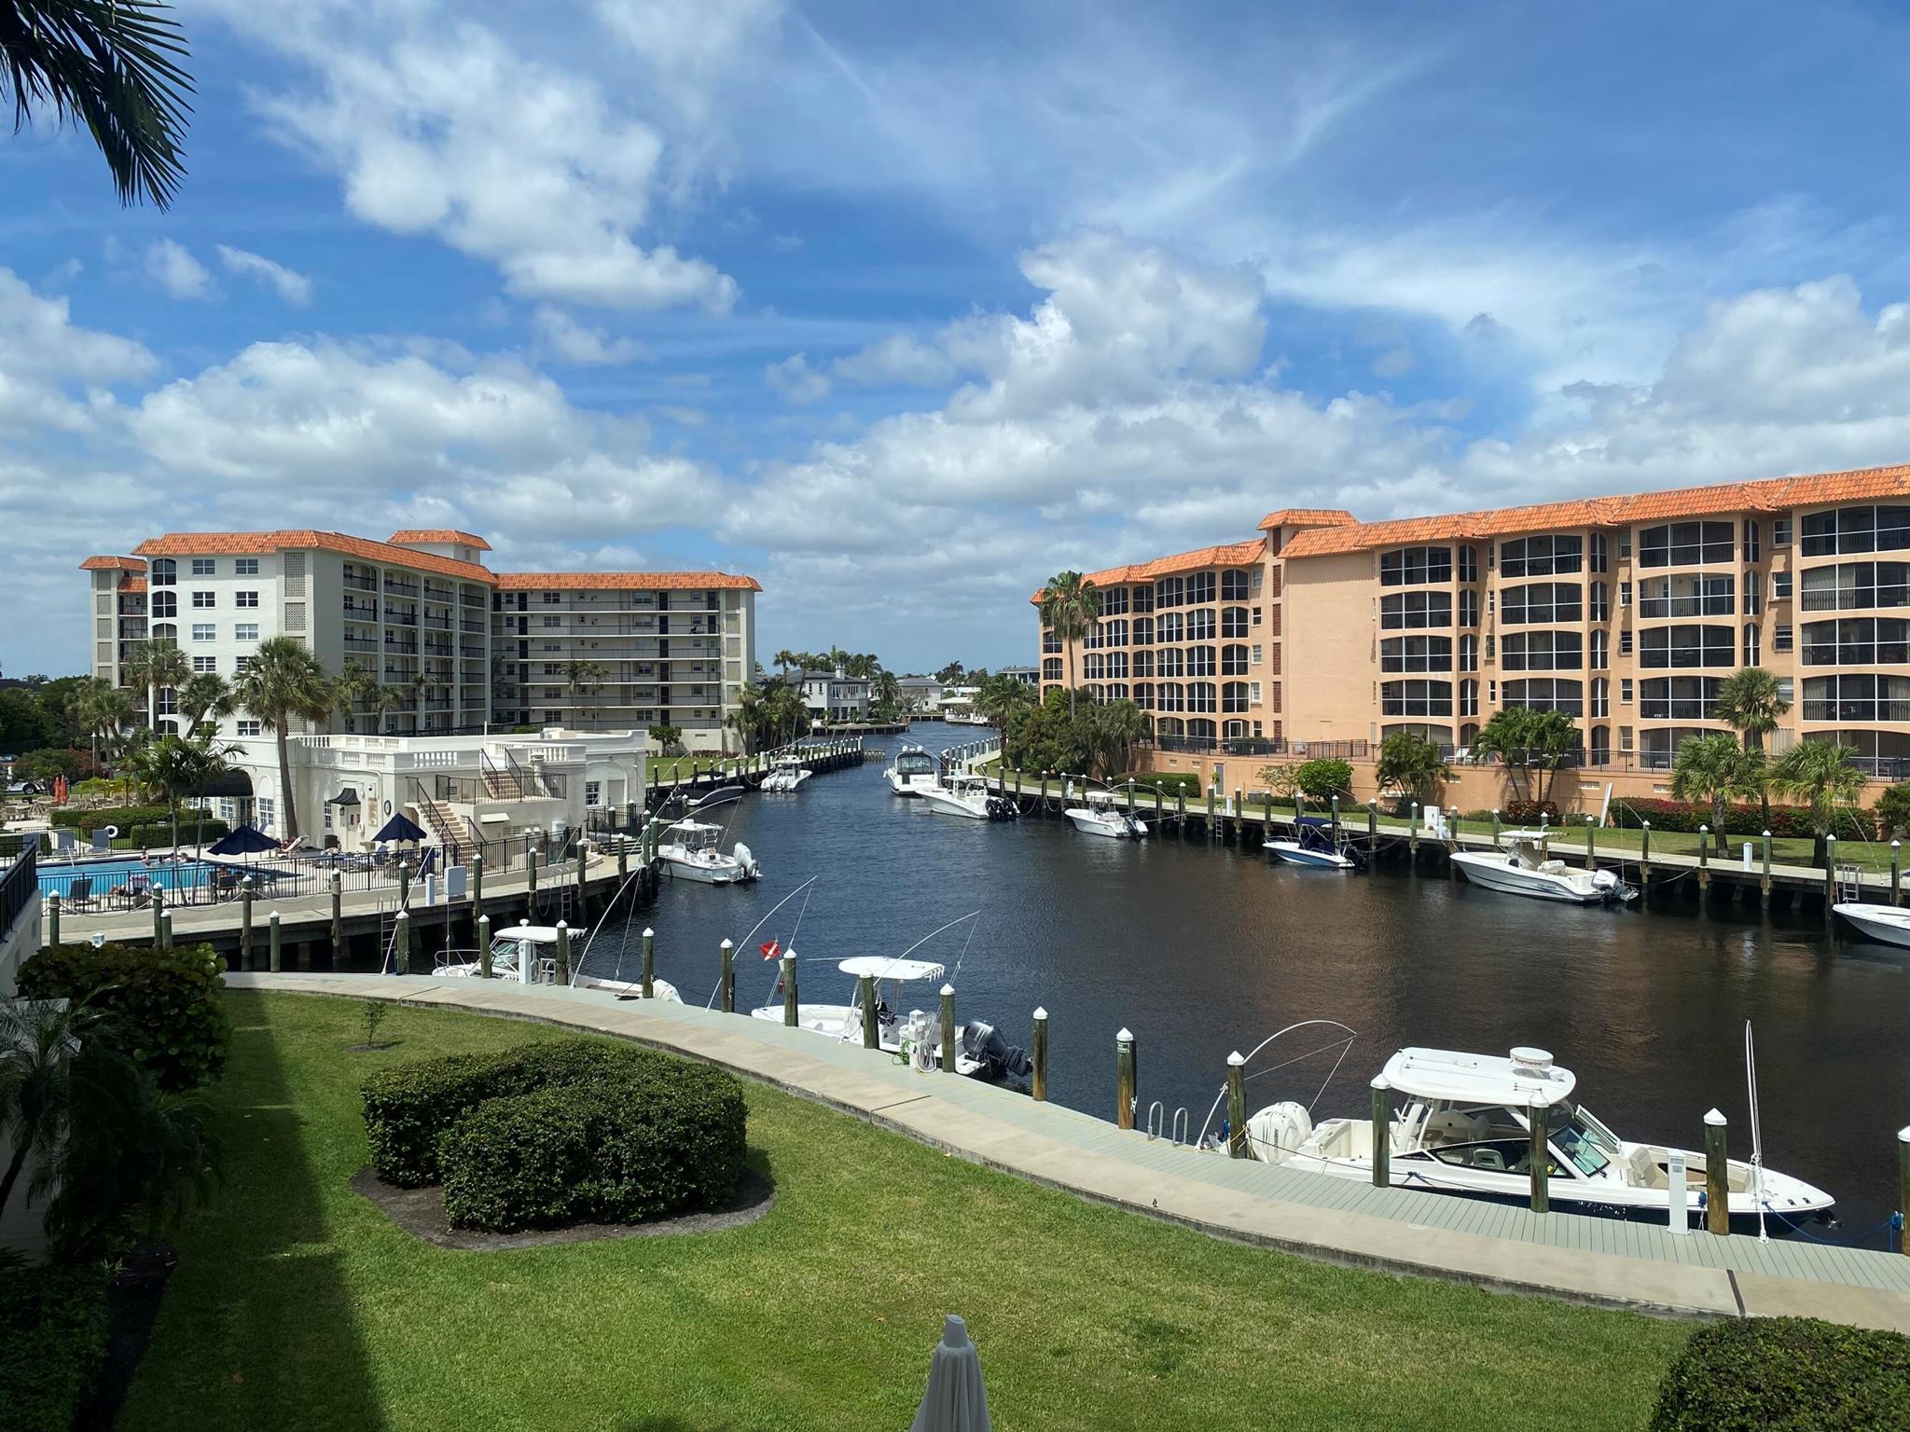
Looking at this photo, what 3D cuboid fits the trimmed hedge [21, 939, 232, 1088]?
[{"bbox_3d":[-16.974,6.071,29.376,3.672,2.142,3.876,-1,1,-29],"label":"trimmed hedge"}]

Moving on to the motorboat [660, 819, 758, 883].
[{"bbox_3d":[-11.650,6.099,65.300,7.500,2.750,2.400,1,1,42],"label":"motorboat"}]

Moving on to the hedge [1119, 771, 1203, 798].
[{"bbox_3d":[14.200,4.699,99.800,1.300,1.500,7.500,-1,1,-33],"label":"hedge"}]

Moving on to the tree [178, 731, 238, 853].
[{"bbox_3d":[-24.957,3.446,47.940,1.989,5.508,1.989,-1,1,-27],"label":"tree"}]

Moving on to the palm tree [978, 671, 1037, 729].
[{"bbox_3d":[5.024,0.252,140.000,5.800,9.000,5.800,0,1,0],"label":"palm tree"}]

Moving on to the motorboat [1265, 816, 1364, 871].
[{"bbox_3d":[17.637,6.320,70.928,2.150,2.250,6.000,-1,1,-36],"label":"motorboat"}]

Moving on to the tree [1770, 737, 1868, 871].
[{"bbox_3d":[33.840,3.408,56.178,3.300,5.000,3.300,0,1,31],"label":"tree"}]

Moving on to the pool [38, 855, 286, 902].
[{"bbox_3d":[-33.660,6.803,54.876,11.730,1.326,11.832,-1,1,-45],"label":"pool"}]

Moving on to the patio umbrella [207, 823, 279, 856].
[{"bbox_3d":[-26.657,5.174,53.903,2.500,2.400,2.500,-1,1,-26],"label":"patio umbrella"}]

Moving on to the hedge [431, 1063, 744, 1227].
[{"bbox_3d":[-5.350,6.354,21.300,4.150,1.600,2.350,-1,1,-16],"label":"hedge"}]

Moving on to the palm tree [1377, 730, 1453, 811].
[{"bbox_3d":[26.795,3.327,83.640,4.284,4.896,4.284,0,1,18],"label":"palm tree"}]

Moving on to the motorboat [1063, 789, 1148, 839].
[{"bbox_3d":[8.925,5.982,88.026,2.550,2.652,7.548,-1,1,-31],"label":"motorboat"}]

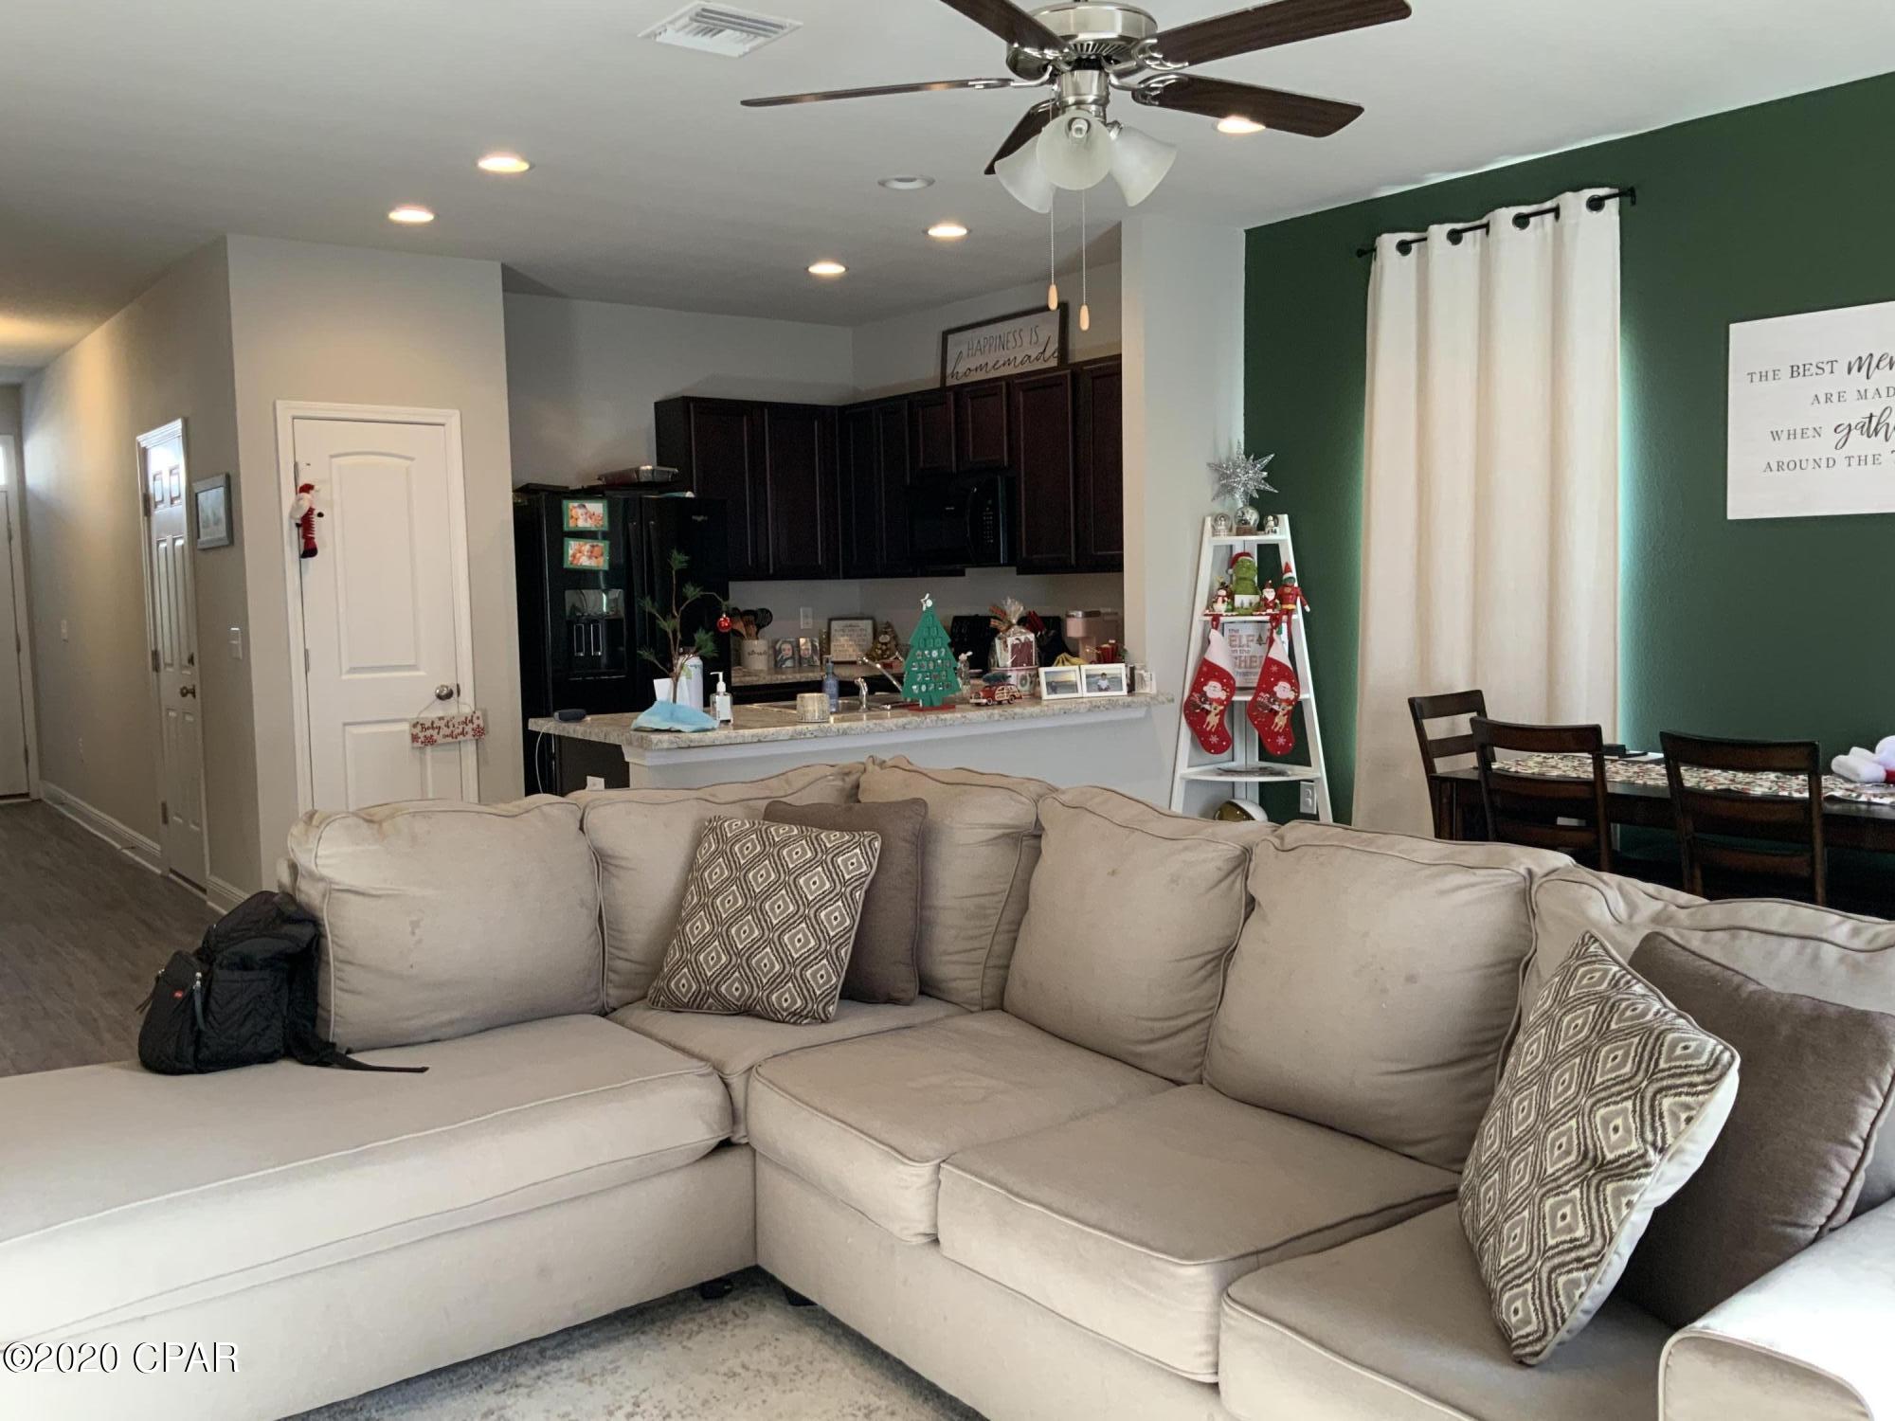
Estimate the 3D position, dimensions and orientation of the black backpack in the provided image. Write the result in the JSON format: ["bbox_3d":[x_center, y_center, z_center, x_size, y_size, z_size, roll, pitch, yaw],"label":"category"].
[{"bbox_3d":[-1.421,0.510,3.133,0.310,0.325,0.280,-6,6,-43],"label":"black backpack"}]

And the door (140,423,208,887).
[{"bbox_3d":[-3.543,-0.226,7.330,0.060,2.060,0.830,-5,6,-37],"label":"door"}]

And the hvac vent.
[{"bbox_3d":[-0.561,-1.666,3.917,0.300,0.030,0.300,-5,6,-37],"label":"hvac vent"}]

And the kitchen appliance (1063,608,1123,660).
[{"bbox_3d":[0.665,-0.261,6.741,0.280,0.310,0.125,-5,6,-37],"label":"kitchen appliance"}]

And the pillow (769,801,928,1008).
[{"bbox_3d":[-0.226,0.426,3.530,0.420,0.440,0.140,1,-12,23],"label":"pillow"}]

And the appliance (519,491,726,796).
[{"bbox_3d":[-1.554,-0.084,7.292,0.890,1.770,0.820,-5,6,-37],"label":"appliance"}]

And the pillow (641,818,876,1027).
[{"bbox_3d":[-0.406,0.465,3.579,0.450,0.450,0.160,6,-27,13],"label":"pillow"}]

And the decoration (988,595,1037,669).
[{"bbox_3d":[0.254,-0.291,6.050,0.160,0.280,0.140,-5,6,-37],"label":"decoration"}]

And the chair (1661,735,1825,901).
[{"bbox_3d":[2.077,0.523,3.932,0.520,0.955,0.430,-5,6,-37],"label":"chair"}]

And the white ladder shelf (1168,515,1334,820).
[{"bbox_3d":[1.194,0.043,6.209,0.700,1.590,0.420,-1,5,8],"label":"white ladder shelf"}]

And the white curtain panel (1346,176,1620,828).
[{"bbox_3d":[1.831,-0.440,5.452,0.110,2.450,1.040,-5,6,-37],"label":"white curtain panel"}]

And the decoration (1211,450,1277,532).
[{"bbox_3d":[1.178,-0.878,6.300,0.270,0.330,0.170,-1,5,8],"label":"decoration"}]

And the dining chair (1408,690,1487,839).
[{"bbox_3d":[1.801,0.438,5.040,0.430,0.955,0.520,-5,6,-37],"label":"dining chair"}]

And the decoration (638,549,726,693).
[{"bbox_3d":[-0.861,-0.268,5.170,0.260,0.500,0.210,-5,6,-37],"label":"decoration"}]

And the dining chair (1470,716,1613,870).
[{"bbox_3d":[1.751,0.496,4.371,0.530,0.965,0.440,-5,6,-40],"label":"dining chair"}]

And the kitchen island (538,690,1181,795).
[{"bbox_3d":[-0.254,0.444,5.699,2.210,0.935,0.880,-5,6,-37],"label":"kitchen island"}]

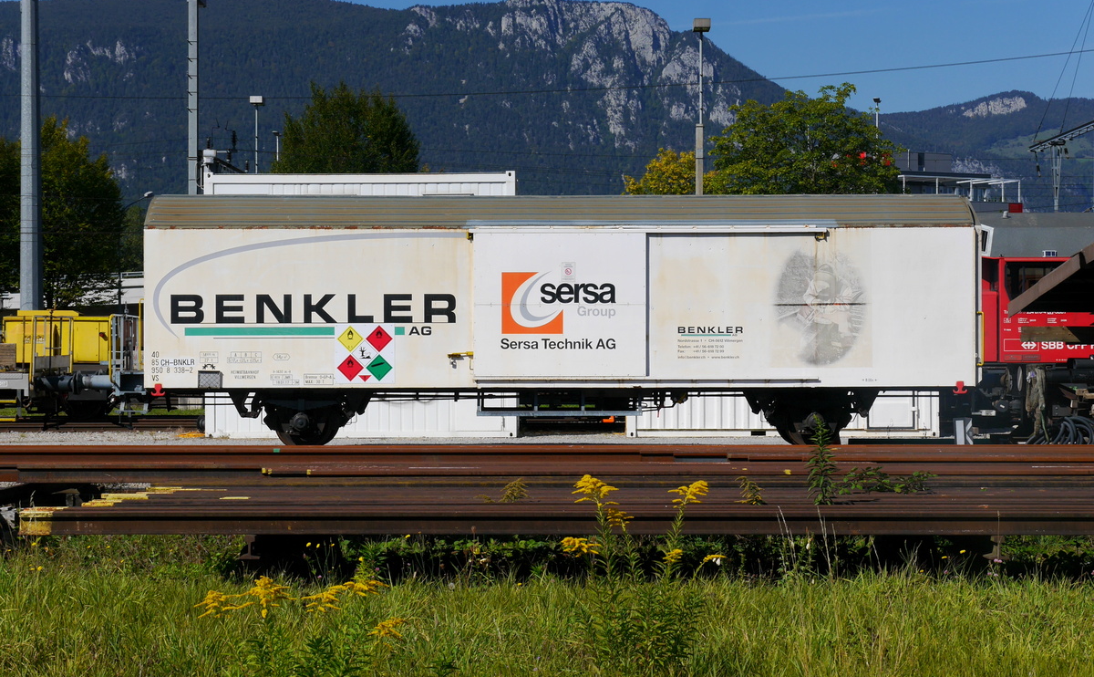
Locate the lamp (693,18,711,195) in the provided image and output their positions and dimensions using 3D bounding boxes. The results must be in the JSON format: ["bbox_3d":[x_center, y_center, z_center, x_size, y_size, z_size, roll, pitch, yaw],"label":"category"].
[{"bbox_3d":[4.335,-3.481,66.000,0.500,11.120,0.500,0,-1,0],"label":"lamp"}]

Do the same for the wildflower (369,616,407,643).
[{"bbox_3d":[-0.578,1.055,8.500,0.140,0.095,0.125,0,-1,0],"label":"wildflower"}]

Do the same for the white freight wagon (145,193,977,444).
[{"bbox_3d":[0.124,-0.243,37.400,13.100,4.077,2.800,0,-1,0],"label":"white freight wagon"}]

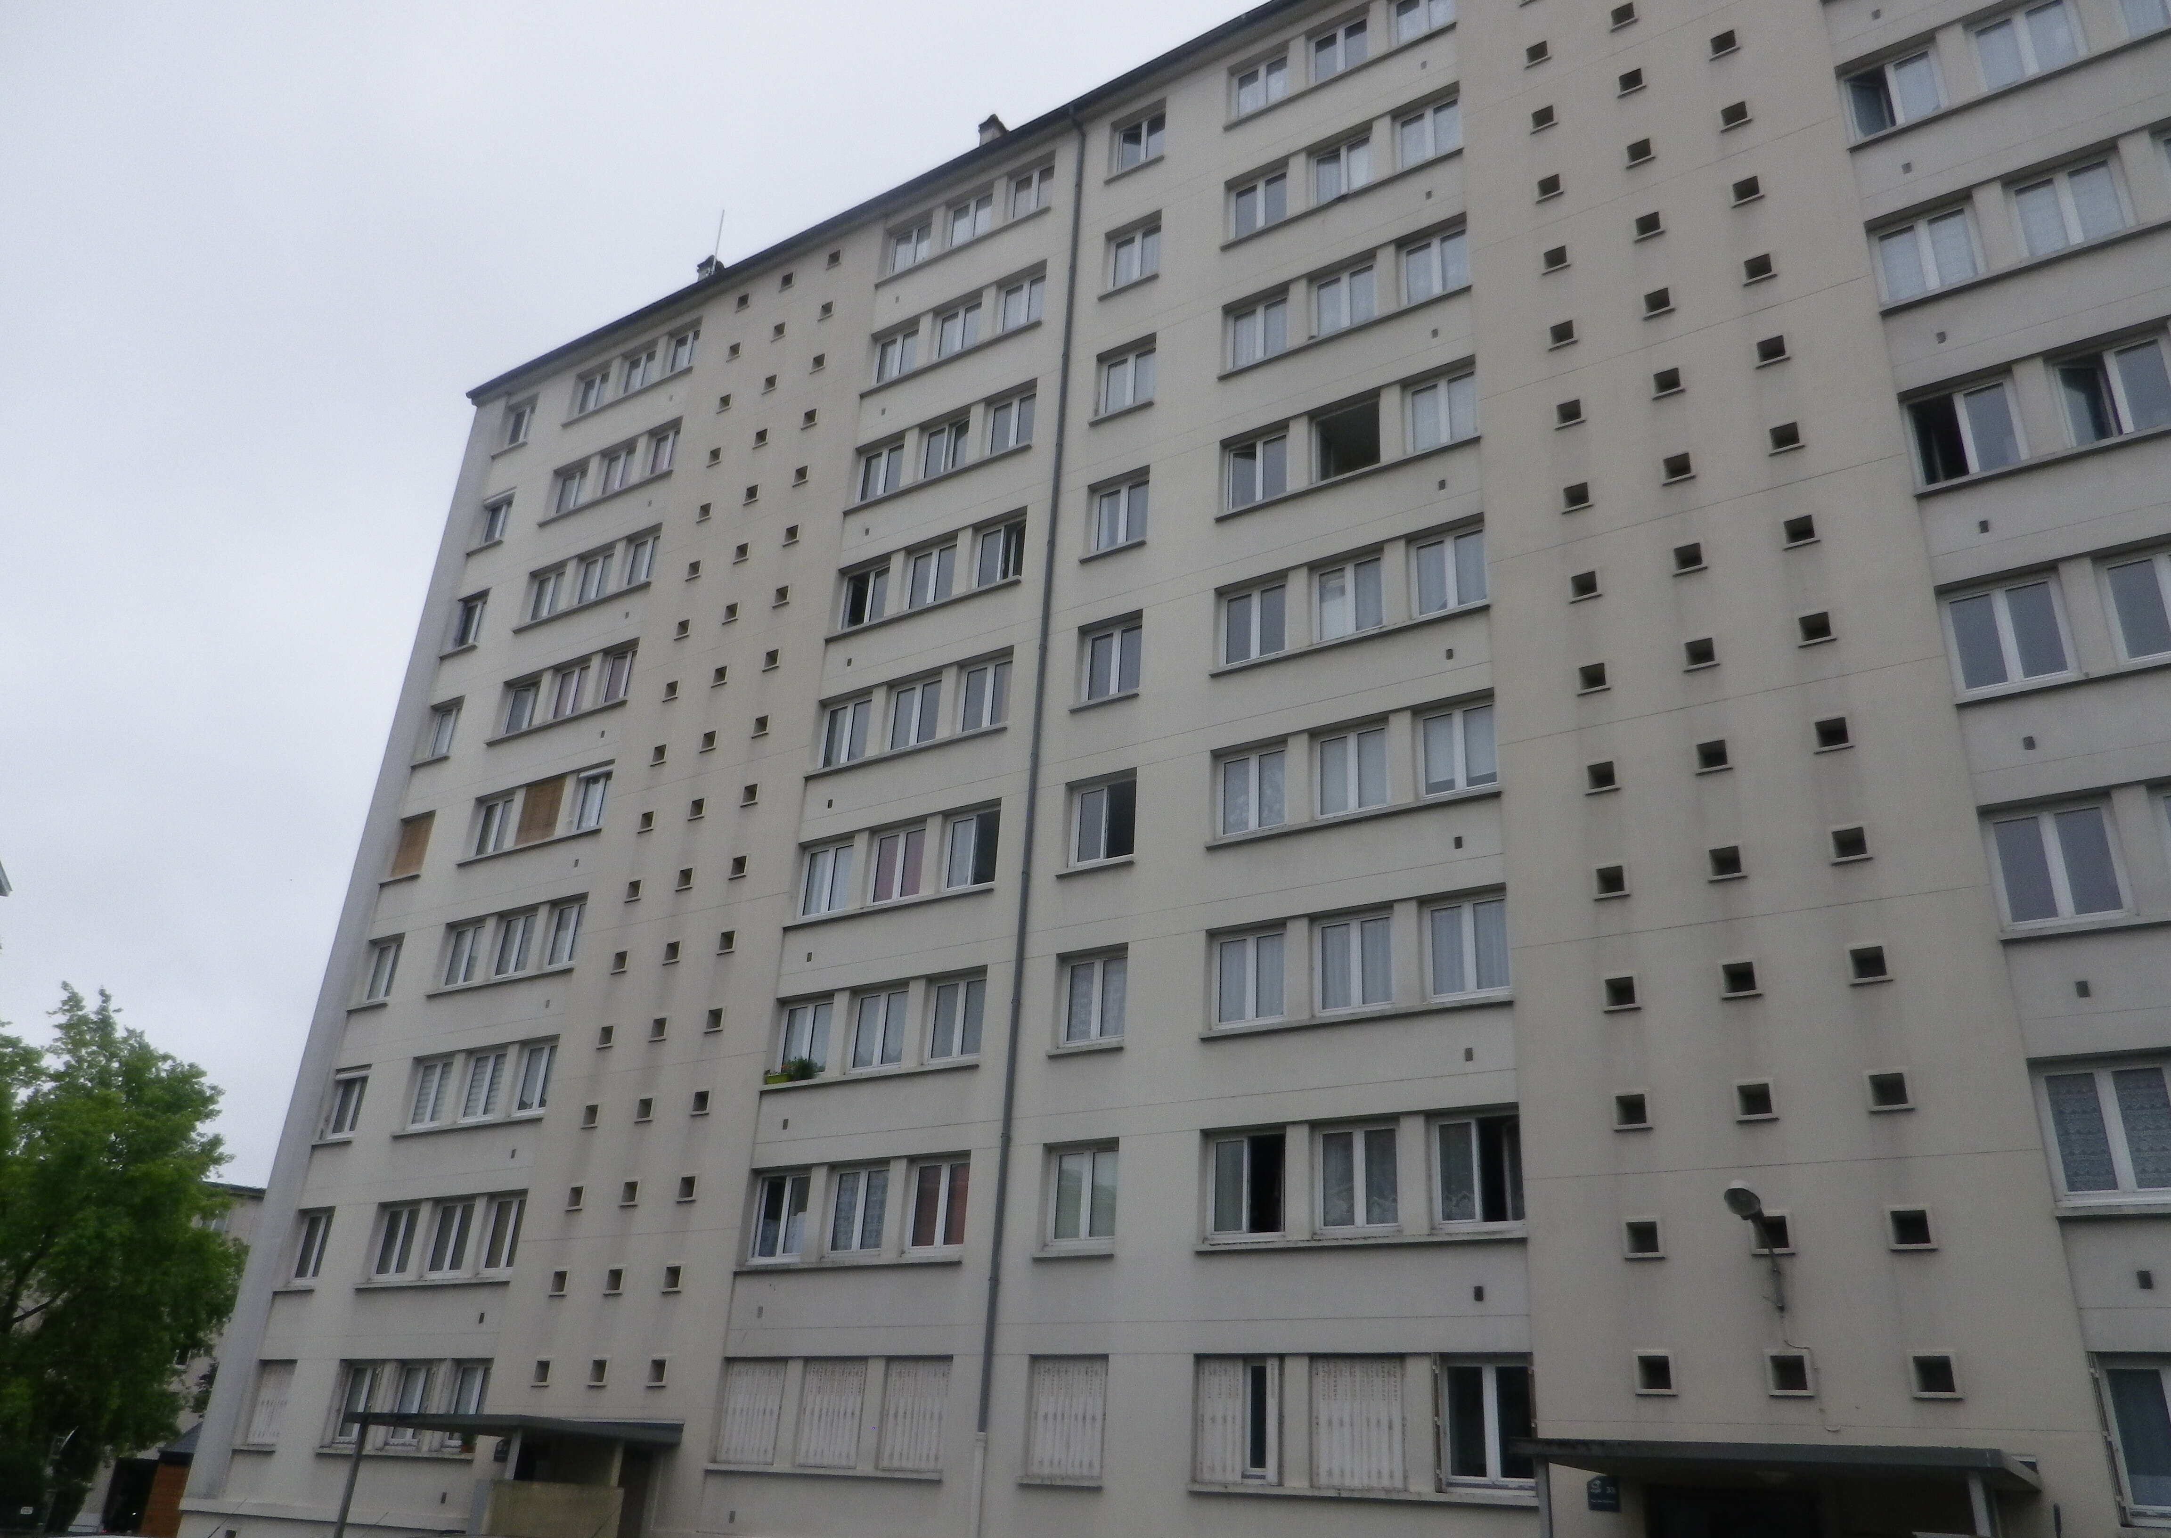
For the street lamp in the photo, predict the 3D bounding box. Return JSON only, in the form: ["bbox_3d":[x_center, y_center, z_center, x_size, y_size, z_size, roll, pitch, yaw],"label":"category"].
[{"bbox_3d":[6.586,4.672,15.304,0.400,1.080,1.420,-13,-30,31],"label":"street lamp"}]

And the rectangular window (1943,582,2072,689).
[{"bbox_3d":[10.220,-1.484,17.322,1.130,1.240,0.120,-13,-29,31],"label":"rectangular window"}]

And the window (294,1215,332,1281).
[{"bbox_3d":[-14.640,9.082,29.876,1.108,1.289,0.140,-13,-30,31],"label":"window"}]

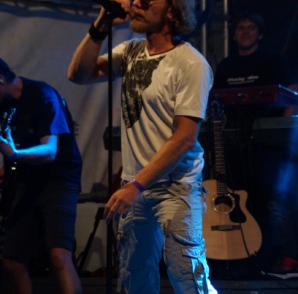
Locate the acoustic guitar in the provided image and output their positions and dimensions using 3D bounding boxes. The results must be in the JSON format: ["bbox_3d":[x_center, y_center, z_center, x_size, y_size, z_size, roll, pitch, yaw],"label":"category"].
[{"bbox_3d":[0.405,0.188,8.387,0.405,1.020,0.120,2,-26,-9],"label":"acoustic guitar"}]

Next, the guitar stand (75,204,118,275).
[{"bbox_3d":[-0.283,0.548,8.700,0.270,0.400,0.280,0,-6,5],"label":"guitar stand"}]

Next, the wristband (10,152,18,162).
[{"bbox_3d":[-0.635,0.044,7.050,0.020,0.060,0.048,31,0,-29],"label":"wristband"}]

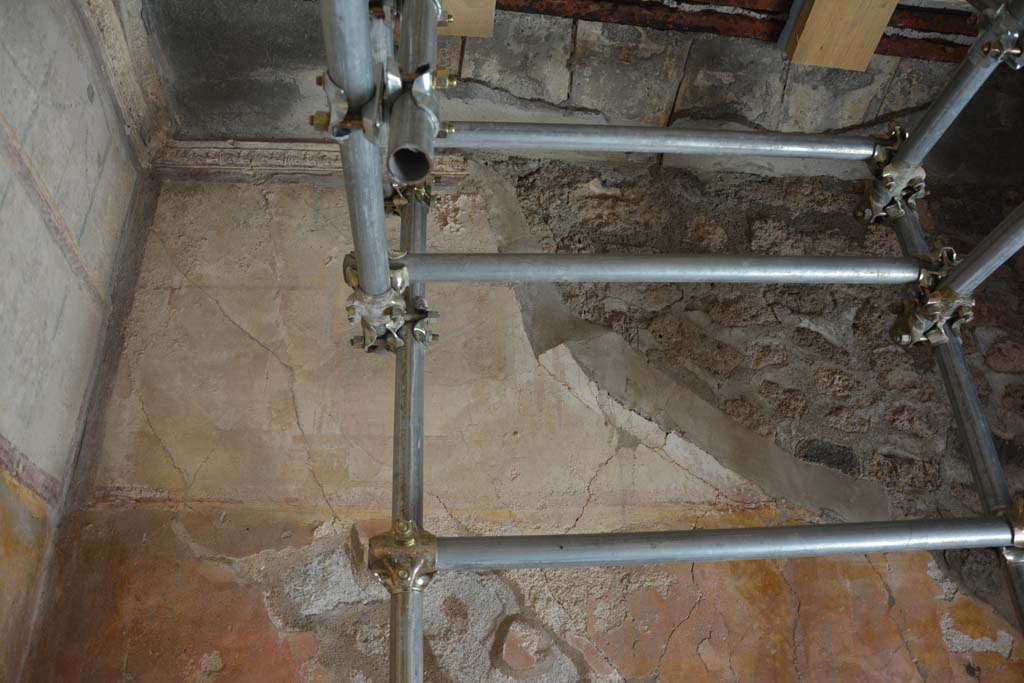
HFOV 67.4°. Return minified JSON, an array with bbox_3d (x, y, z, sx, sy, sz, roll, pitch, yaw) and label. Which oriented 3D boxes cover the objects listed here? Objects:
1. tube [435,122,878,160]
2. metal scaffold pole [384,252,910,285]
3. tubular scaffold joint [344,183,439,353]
[{"bbox_3d":[0.269,-0.390,1.485,0.962,0.049,0.049,0,-26,-6],"label":"tube"},{"bbox_3d":[0.280,-0.129,1.364,0.995,0.049,0.049,0,-26,-6],"label":"metal scaffold pole"},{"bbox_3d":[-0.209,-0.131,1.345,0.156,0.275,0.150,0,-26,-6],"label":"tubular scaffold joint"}]

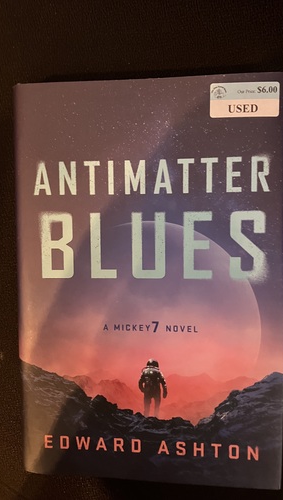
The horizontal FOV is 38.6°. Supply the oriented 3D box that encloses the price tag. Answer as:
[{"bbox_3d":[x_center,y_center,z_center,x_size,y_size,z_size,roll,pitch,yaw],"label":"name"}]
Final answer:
[{"bbox_3d":[0.052,-0.075,0.204,0.035,0.001,0.018,2,94,7],"label":"price tag"}]

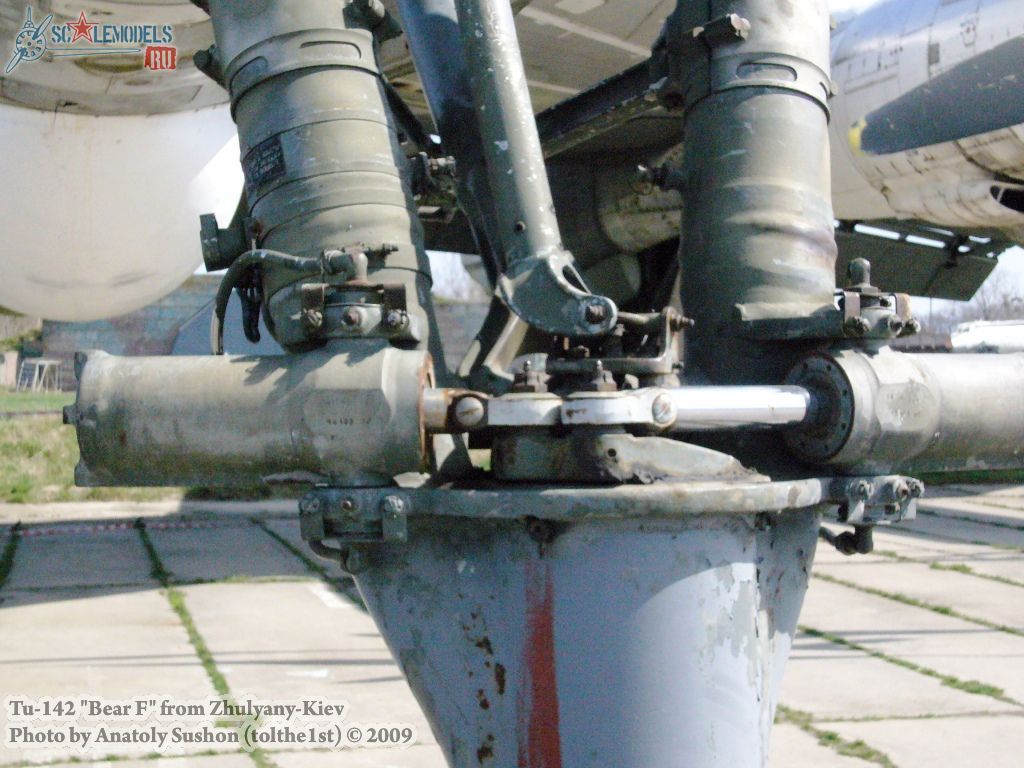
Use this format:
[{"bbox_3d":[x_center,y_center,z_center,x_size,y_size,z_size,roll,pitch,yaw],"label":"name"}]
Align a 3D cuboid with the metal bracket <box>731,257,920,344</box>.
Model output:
[{"bbox_3d":[0.403,-0.107,2.380,0.140,0.100,0.180,-1,1,-33],"label":"metal bracket"}]

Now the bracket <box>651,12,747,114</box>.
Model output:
[{"bbox_3d":[0.262,-0.447,2.580,0.110,0.105,0.085,-8,-16,30],"label":"bracket"}]

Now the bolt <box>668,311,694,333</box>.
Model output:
[{"bbox_3d":[0.212,-0.078,2.330,0.033,0.021,0.021,20,0,-9],"label":"bolt"}]

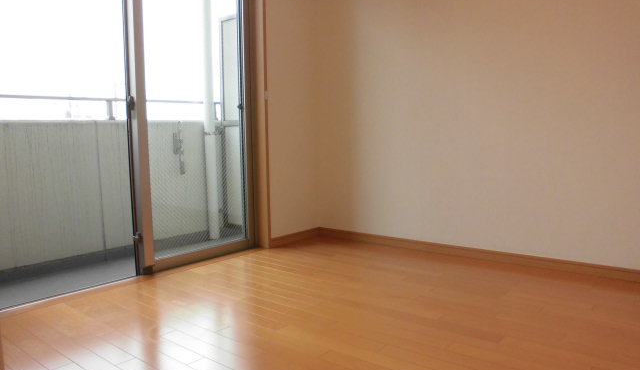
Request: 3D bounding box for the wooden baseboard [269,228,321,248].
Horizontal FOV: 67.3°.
[{"bbox_3d":[-0.175,0.383,3.550,0.018,0.067,0.540,4,7,40],"label":"wooden baseboard"}]

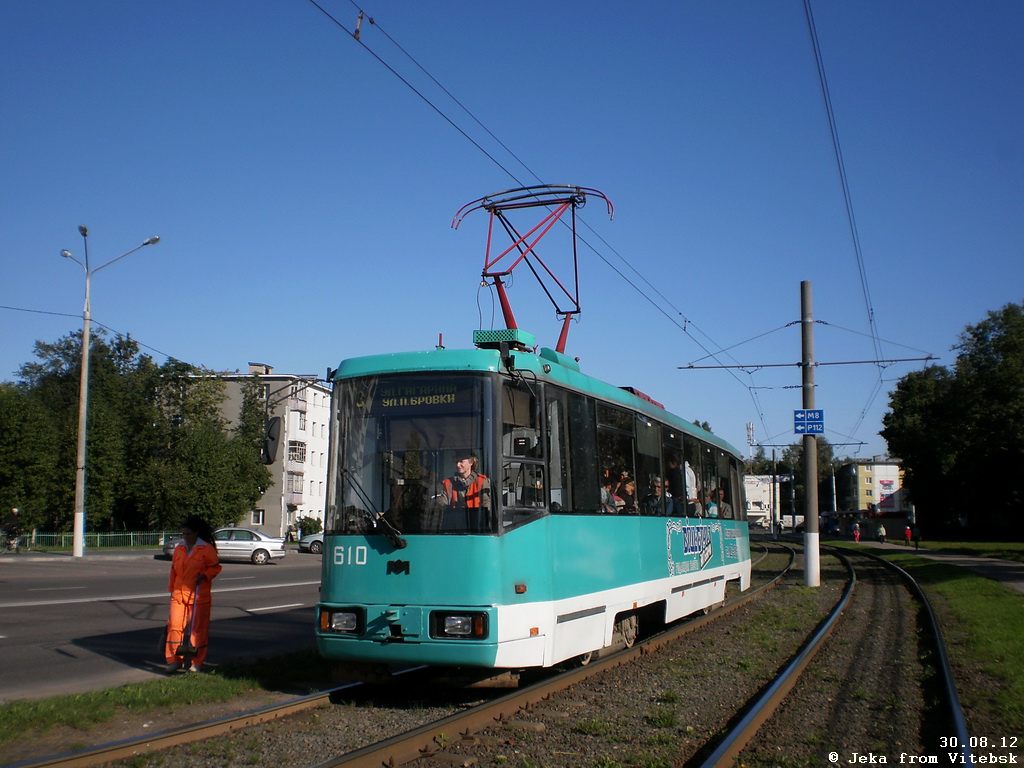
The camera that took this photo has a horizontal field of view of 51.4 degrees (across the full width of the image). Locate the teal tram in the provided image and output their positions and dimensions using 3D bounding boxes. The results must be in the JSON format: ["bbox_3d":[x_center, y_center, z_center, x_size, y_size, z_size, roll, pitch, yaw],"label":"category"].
[{"bbox_3d":[1.679,2.109,16.714,2.460,3.350,15.200,-2,-8,20],"label":"teal tram"}]

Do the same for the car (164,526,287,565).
[{"bbox_3d":[-11.332,6.372,42.018,4.800,1.440,1.820,4,-8,-23],"label":"car"}]

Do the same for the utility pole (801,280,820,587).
[{"bbox_3d":[8.223,1.296,29.413,0.420,8.458,0.420,-2,-8,16],"label":"utility pole"}]

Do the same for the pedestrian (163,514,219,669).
[{"bbox_3d":[-3.400,2.226,11.369,0.540,1.642,0.430,0,-8,3],"label":"pedestrian"}]

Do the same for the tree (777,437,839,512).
[{"bbox_3d":[46.006,15.626,164.409,9.297,15.075,9.297,-2,-8,16],"label":"tree"}]

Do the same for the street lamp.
[{"bbox_3d":[-17.629,0.193,45.858,4.000,14.139,2.600,3,-8,-20],"label":"street lamp"}]

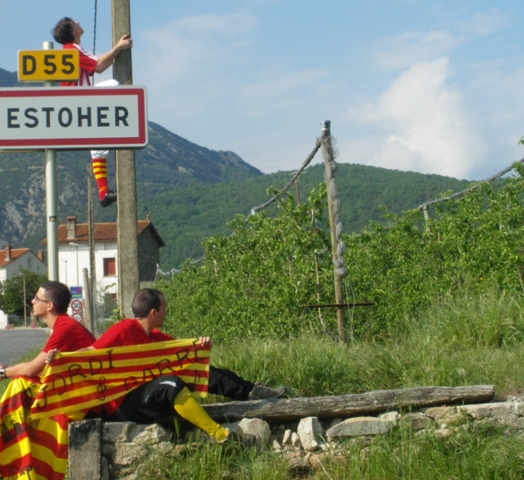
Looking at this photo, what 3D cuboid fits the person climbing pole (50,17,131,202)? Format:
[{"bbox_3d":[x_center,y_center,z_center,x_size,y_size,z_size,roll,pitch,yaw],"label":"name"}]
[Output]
[{"bbox_3d":[-1.514,-1.145,8.400,0.720,1.680,0.550,-2,-3,-6],"label":"person climbing pole"}]

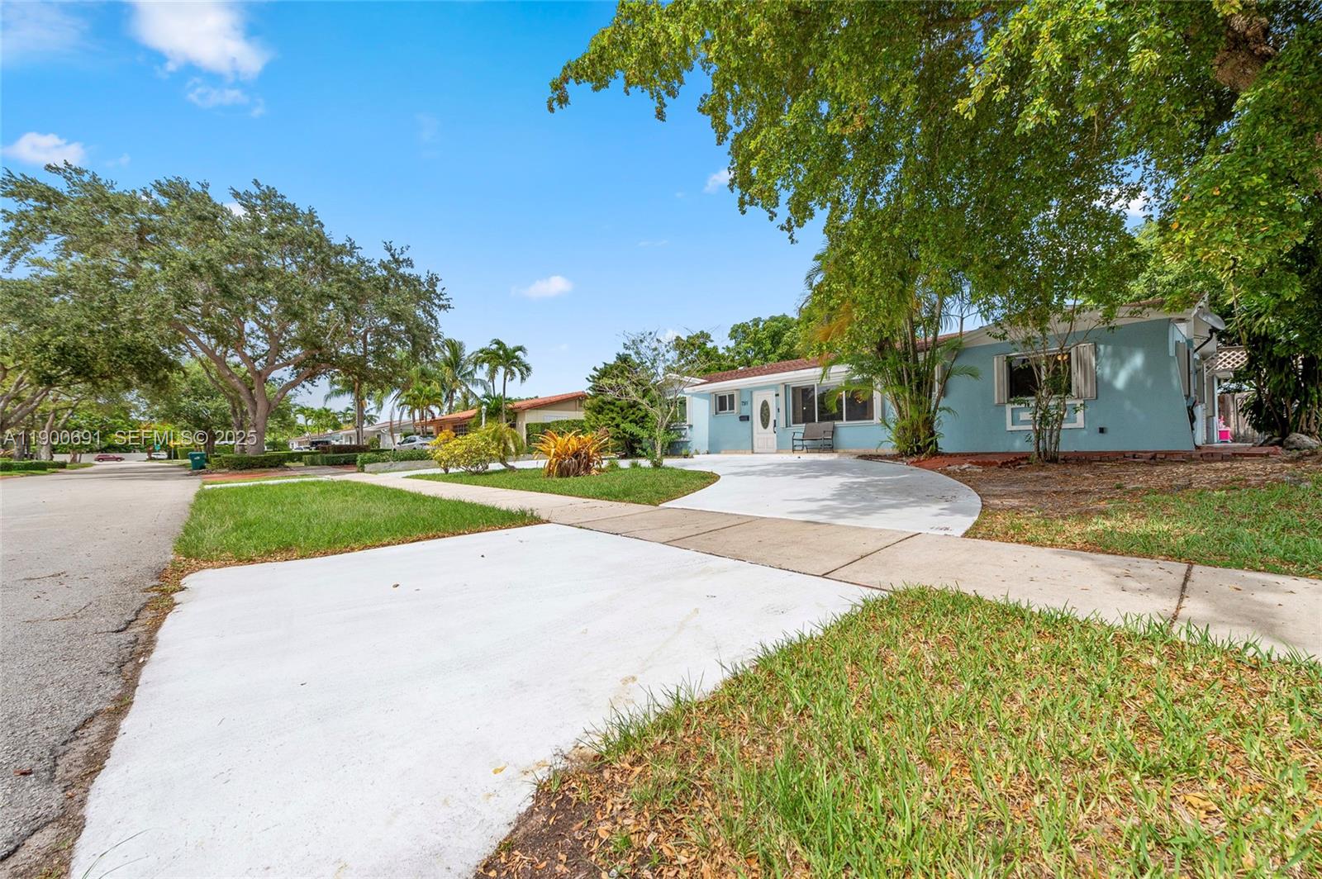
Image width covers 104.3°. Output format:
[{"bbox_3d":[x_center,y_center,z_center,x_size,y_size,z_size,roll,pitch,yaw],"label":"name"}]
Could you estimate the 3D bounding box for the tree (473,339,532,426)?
[{"bbox_3d":[-7.655,-1.907,24.800,2.800,5.960,2.700,0,-1,-17],"label":"tree"}]

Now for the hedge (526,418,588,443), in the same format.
[{"bbox_3d":[-4.966,-0.088,24.441,3.800,1.650,1.000,0,-1,-41],"label":"hedge"}]

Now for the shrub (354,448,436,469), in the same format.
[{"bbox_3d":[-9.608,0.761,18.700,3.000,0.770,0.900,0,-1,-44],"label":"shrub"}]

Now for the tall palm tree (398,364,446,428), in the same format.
[{"bbox_3d":[-15.362,-1.758,33.000,3.100,6.040,3.000,0,-1,-25],"label":"tall palm tree"}]

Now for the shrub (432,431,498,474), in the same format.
[{"bbox_3d":[-5.525,0.371,14.500,1.850,1.210,1.500,0,-1,-21],"label":"shrub"}]

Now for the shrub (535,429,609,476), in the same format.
[{"bbox_3d":[-2.092,0.322,12.100,1.650,1.100,1.450,-1,-1,-10],"label":"shrub"}]

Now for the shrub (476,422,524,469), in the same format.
[{"bbox_3d":[-4.753,0.191,15.200,1.420,1.420,1.400,0,-1,-17],"label":"shrub"}]

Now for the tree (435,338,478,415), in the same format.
[{"bbox_3d":[-16.118,-3.286,41.000,4.200,9.580,4.200,0,-1,-21],"label":"tree"}]

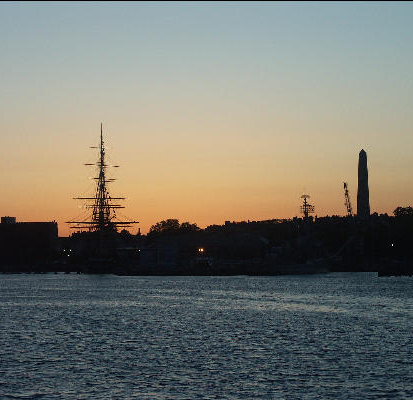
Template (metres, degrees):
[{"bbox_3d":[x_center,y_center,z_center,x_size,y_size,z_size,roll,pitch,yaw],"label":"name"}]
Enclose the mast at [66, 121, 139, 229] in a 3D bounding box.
[{"bbox_3d":[-42.991,-7.751,643.000,29.500,48.160,18.000,0,-2,0],"label":"mast"}]

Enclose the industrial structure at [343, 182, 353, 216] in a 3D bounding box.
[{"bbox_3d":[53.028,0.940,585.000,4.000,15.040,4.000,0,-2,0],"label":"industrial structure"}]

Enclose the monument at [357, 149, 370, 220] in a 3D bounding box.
[{"bbox_3d":[119.252,-4.609,1180.000,9.300,67.400,9.300,0,-2,-15],"label":"monument"}]

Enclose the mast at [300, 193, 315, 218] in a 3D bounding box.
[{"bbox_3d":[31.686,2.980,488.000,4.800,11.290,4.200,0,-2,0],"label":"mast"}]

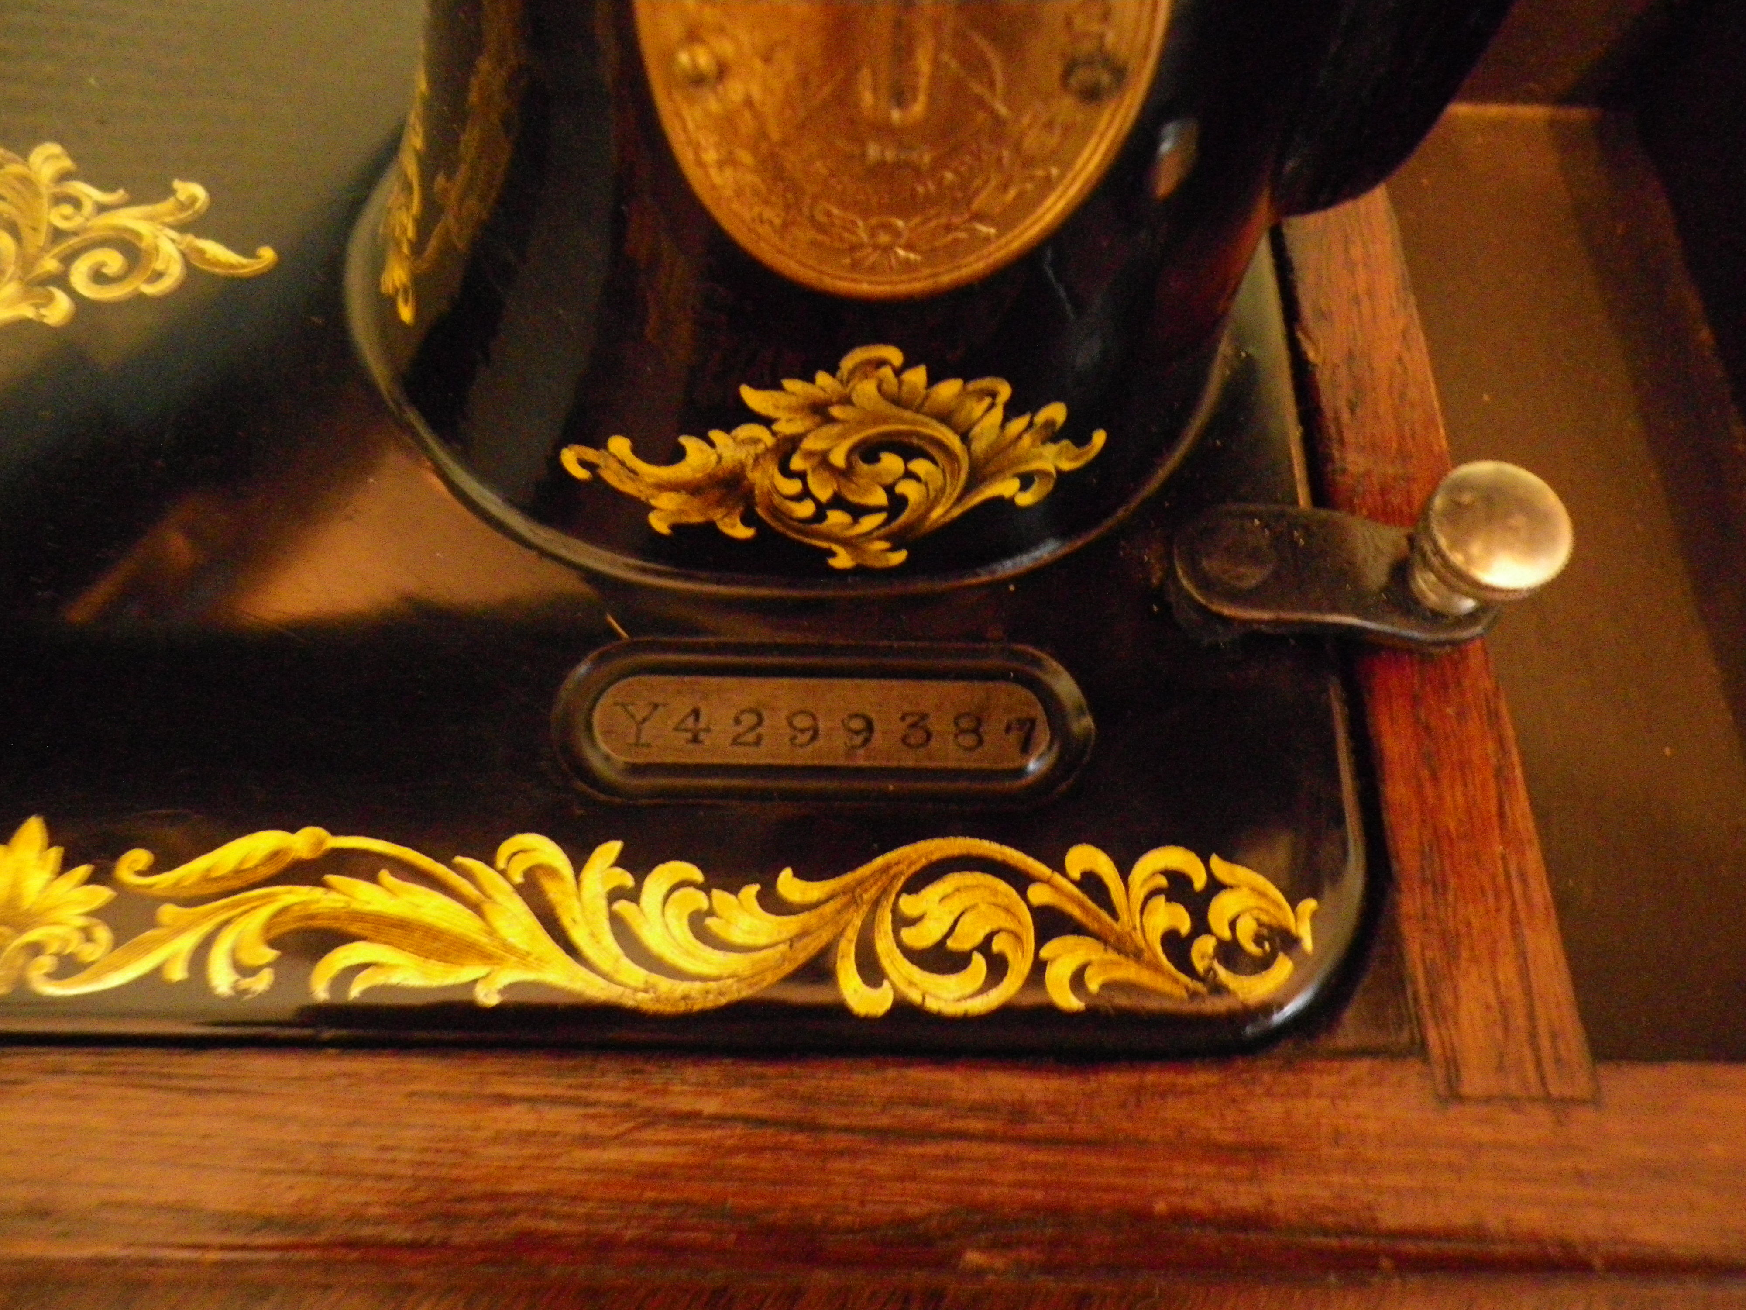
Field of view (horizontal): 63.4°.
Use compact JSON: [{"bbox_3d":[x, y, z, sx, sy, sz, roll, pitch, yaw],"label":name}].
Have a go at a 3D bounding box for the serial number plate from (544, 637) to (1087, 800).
[{"bbox_3d":[-0.005,0.006,0.131,0.049,0.003,0.017,1,59,2],"label":"serial number plate"}]

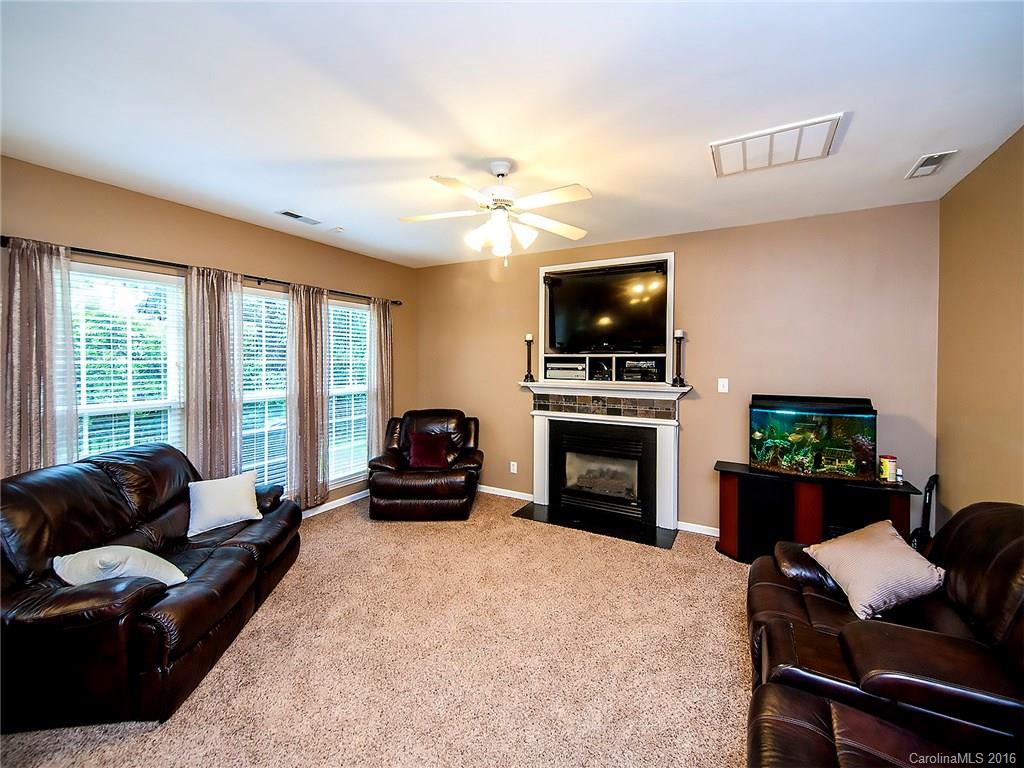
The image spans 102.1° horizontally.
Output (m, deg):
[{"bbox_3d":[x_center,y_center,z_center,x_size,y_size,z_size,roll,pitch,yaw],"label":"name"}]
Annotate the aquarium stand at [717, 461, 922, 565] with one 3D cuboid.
[{"bbox_3d":[2.179,1.032,3.105,1.190,0.690,0.360,2,4,29],"label":"aquarium stand"}]

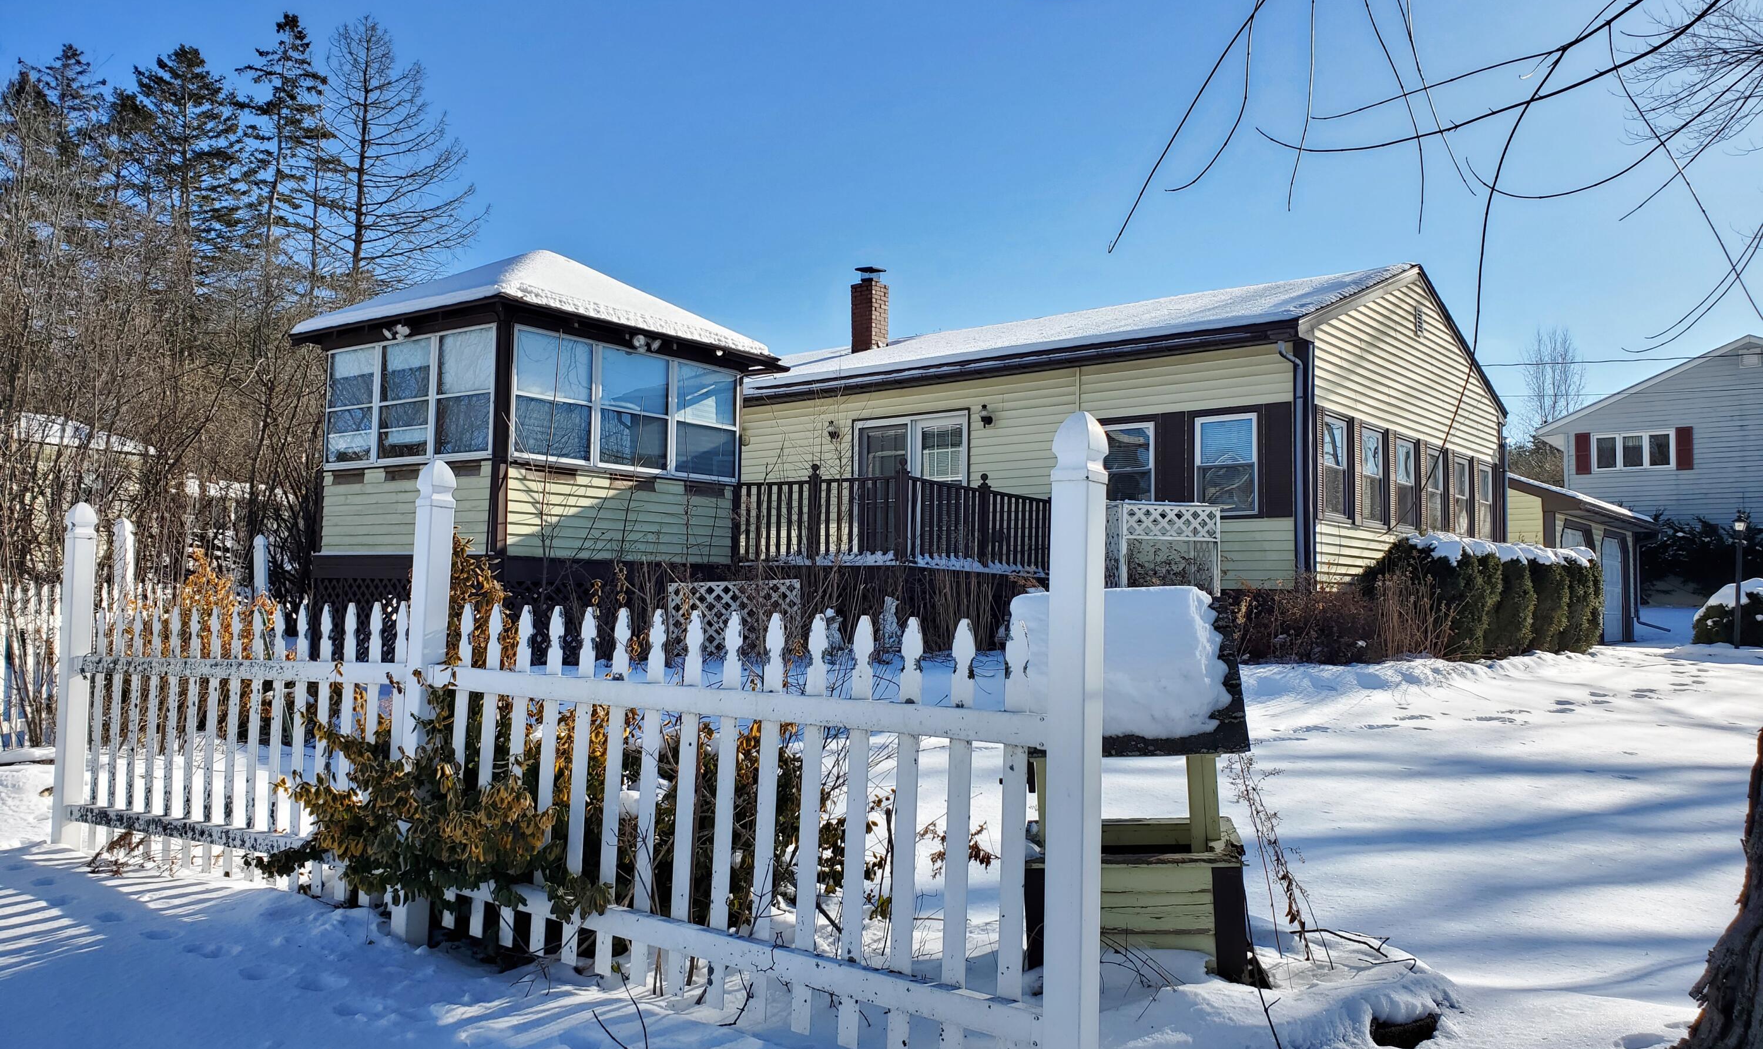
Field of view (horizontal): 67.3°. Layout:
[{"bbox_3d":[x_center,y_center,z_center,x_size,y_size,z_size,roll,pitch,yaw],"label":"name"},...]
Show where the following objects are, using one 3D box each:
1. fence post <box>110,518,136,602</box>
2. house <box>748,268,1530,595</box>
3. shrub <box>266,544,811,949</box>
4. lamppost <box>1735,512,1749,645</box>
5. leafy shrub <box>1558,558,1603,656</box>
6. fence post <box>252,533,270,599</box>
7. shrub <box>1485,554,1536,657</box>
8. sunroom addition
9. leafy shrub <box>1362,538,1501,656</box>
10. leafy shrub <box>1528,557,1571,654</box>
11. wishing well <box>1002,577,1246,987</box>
[{"bbox_3d":[-5.627,0.803,9.765,0.105,1.700,0.105,0,-3,12],"label":"fence post"},{"bbox_3d":[2.186,-0.759,20.883,12.500,4.820,8.400,-2,-4,39],"label":"house"},{"bbox_3d":[-1.314,0.781,5.112,2.000,1.479,1.350,-1,-4,35],"label":"shrub"},{"bbox_3d":[14.612,0.956,22.495,0.230,2.269,0.230,-1,-4,33],"label":"lamppost"},{"bbox_3d":[9.827,1.135,18.874,0.900,1.392,0.950,-2,-4,39],"label":"leafy shrub"},{"bbox_3d":[-5.734,0.937,12.161,0.105,1.700,0.105,1,-3,-5],"label":"fence post"},{"bbox_3d":[7.798,1.002,16.677,0.900,1.334,0.950,-2,-4,39],"label":"shrub"},{"bbox_3d":[-3.835,-0.885,14.956,3.600,4.403,3.900,-2,-4,36],"label":"sunroom addition"},{"bbox_3d":[6.359,0.846,15.382,1.500,1.422,1.300,-2,-4,39],"label":"leafy shrub"},{"bbox_3d":[8.803,1.064,17.776,0.900,1.339,0.950,-2,-4,39],"label":"leafy shrub"},{"bbox_3d":[0.917,0.906,4.886,0.840,1.329,0.800,-1,-3,7],"label":"wishing well"}]

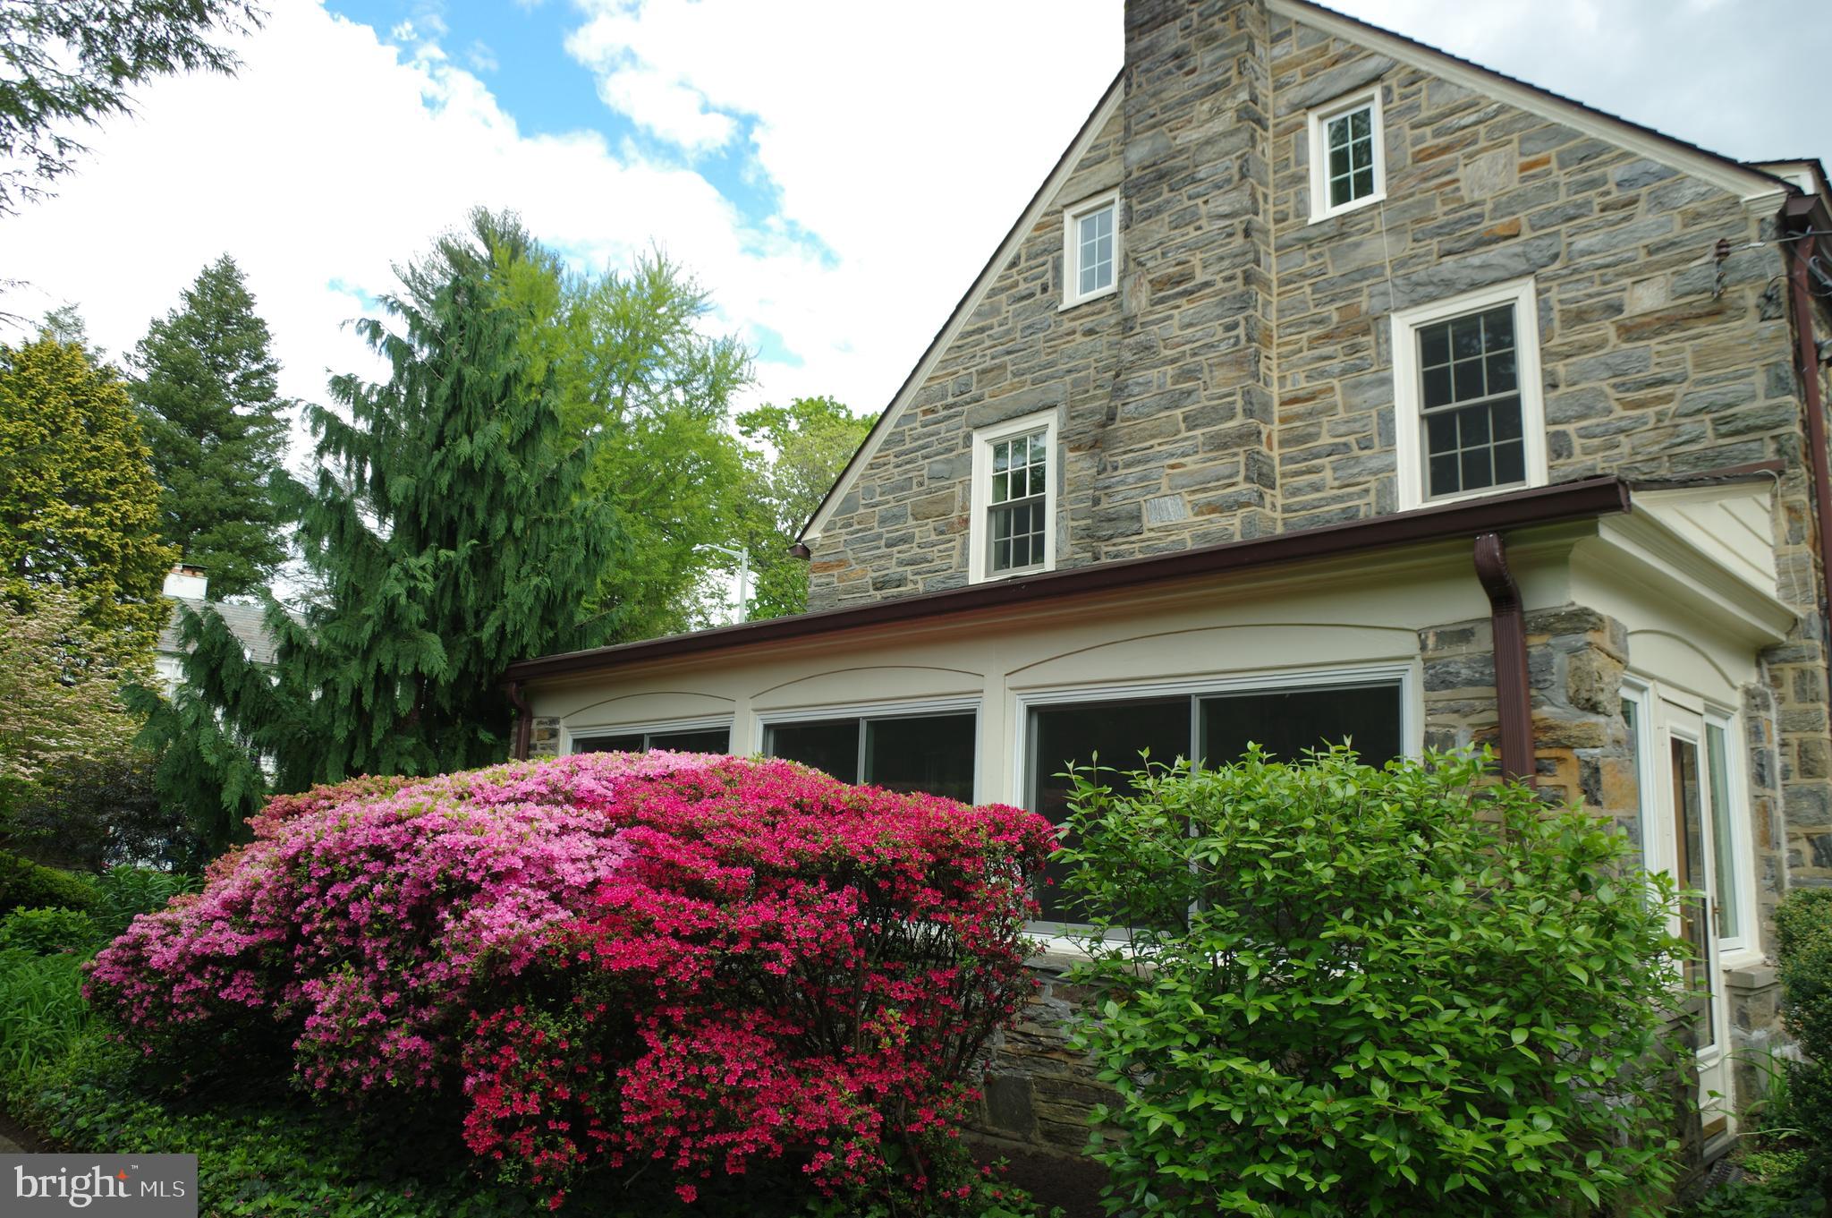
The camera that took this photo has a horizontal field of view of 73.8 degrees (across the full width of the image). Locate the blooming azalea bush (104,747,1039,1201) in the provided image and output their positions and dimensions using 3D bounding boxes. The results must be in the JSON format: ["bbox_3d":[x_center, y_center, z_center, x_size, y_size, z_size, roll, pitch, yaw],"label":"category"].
[{"bbox_3d":[-1.962,1.935,7.123,2.800,2.100,5.700,12,-15,-43],"label":"blooming azalea bush"}]

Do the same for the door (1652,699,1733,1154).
[{"bbox_3d":[3.871,1.496,6.095,0.780,2.040,0.060,12,-15,-43],"label":"door"}]

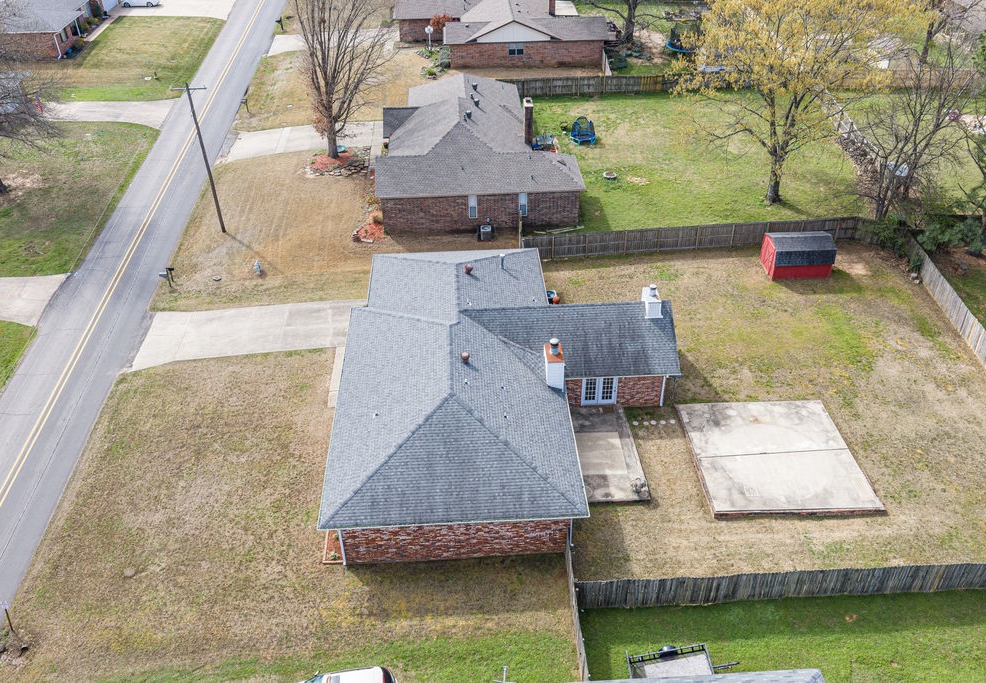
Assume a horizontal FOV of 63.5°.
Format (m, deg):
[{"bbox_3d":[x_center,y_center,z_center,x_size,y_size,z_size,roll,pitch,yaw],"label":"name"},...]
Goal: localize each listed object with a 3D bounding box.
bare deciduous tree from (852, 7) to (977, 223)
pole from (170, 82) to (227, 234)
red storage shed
[{"bbox_3d":[28.779,-14.221,56.022,7.911,13.625,7.618,-2,37,-2],"label":"bare deciduous tree"},{"bbox_3d":[-20.442,-12.783,56.929,2.403,11.398,0.322,-2,37,-2],"label":"pole"},{"bbox_3d":[20.865,-6.167,54.482,4.131,2.754,3.135,-2,37,-2],"label":"red storage shed"}]

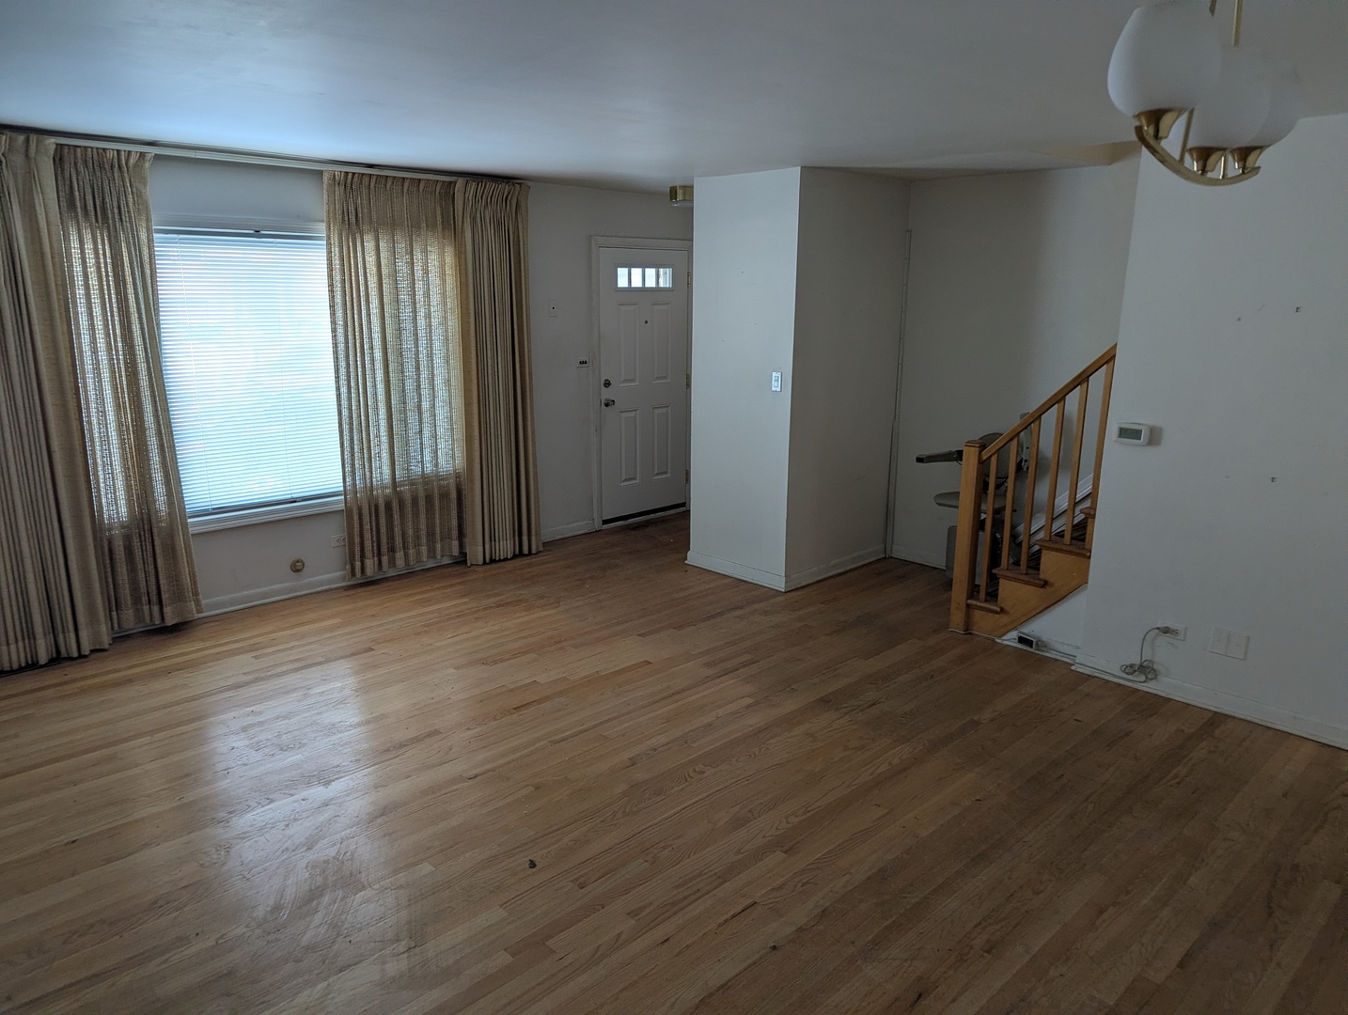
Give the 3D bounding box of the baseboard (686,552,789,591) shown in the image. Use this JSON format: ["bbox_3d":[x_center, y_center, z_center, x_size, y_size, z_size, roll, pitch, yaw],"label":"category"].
[{"bbox_3d":[0.383,0.396,5.954,0.020,0.098,0.860,-12,18,-42],"label":"baseboard"}]

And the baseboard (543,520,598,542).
[{"bbox_3d":[-0.769,0.173,6.880,0.500,0.090,0.020,-12,18,-42],"label":"baseboard"}]

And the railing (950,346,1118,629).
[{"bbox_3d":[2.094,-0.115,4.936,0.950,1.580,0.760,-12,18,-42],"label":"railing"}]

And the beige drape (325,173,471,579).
[{"bbox_3d":[-1.636,-0.770,5.702,0.840,2.370,0.110,-12,18,-42],"label":"beige drape"}]

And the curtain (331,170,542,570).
[{"bbox_3d":[-1.426,-0.787,5.851,1.350,2.420,0.190,-12,18,-42],"label":"curtain"}]

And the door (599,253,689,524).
[{"bbox_3d":[-0.222,-0.928,7.175,0.885,2.020,0.050,-12,18,-42],"label":"door"}]

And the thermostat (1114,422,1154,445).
[{"bbox_3d":[2.050,-0.326,4.199,0.030,0.094,0.148,-12,18,-42],"label":"thermostat"}]

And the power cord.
[{"bbox_3d":[2.158,0.683,4.288,0.070,0.285,0.240,-12,18,-42],"label":"power cord"}]

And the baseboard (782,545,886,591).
[{"bbox_3d":[1.048,0.380,6.030,1.080,0.098,0.020,-12,18,-42],"label":"baseboard"}]

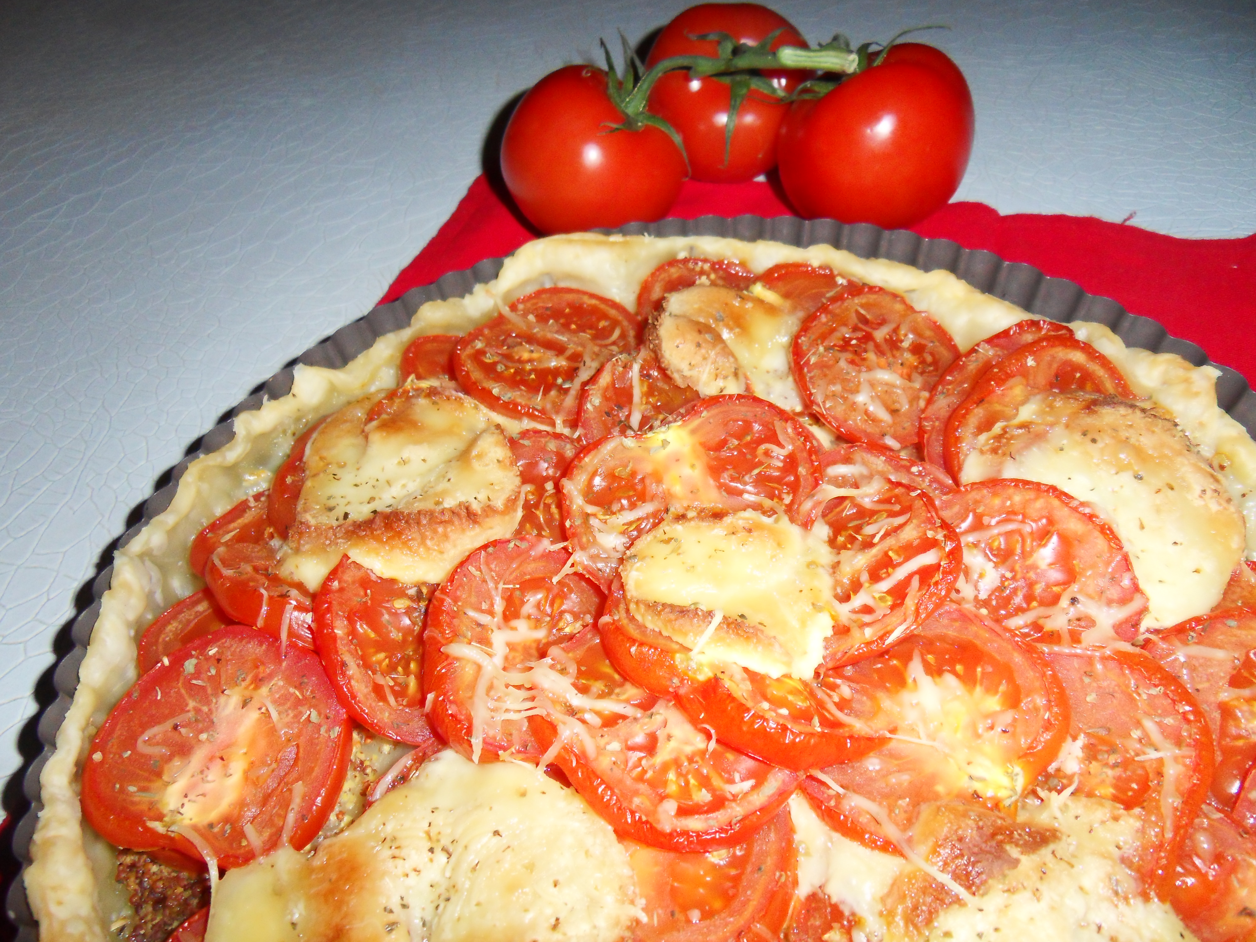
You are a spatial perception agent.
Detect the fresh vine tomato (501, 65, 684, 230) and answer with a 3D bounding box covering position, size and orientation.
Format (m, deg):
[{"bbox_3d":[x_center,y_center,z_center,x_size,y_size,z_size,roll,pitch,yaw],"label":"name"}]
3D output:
[{"bbox_3d":[-0.011,-0.110,0.309,0.067,0.058,0.067,16,61,-23],"label":"fresh vine tomato"}]

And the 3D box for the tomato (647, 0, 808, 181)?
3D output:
[{"bbox_3d":[0.039,-0.145,0.336,0.069,0.058,0.069,-1,79,6],"label":"tomato"}]

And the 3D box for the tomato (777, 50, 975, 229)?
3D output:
[{"bbox_3d":[0.086,-0.114,0.302,0.067,0.059,0.067,-30,44,24],"label":"tomato"}]

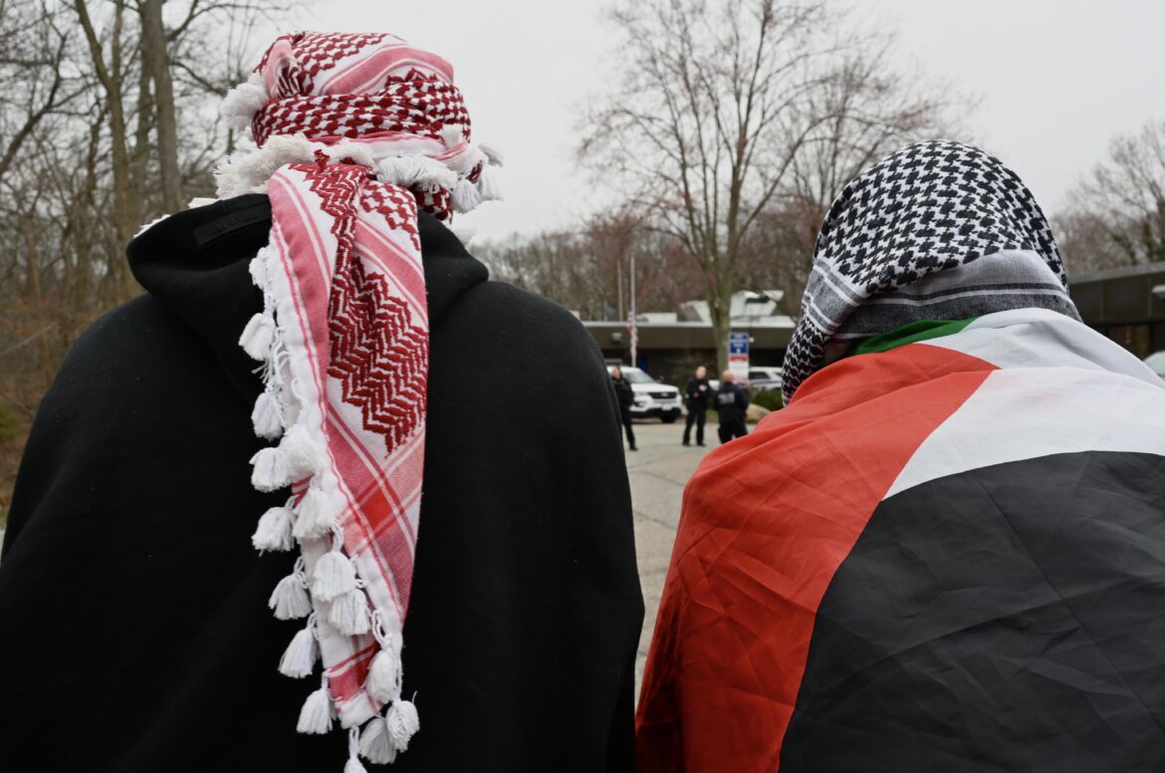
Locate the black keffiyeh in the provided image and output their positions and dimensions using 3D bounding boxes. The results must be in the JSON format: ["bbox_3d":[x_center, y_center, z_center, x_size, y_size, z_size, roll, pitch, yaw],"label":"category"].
[{"bbox_3d":[0.355,-0.100,0.940,0.300,0.310,0.300,0,1,-5],"label":"black keffiyeh"}]

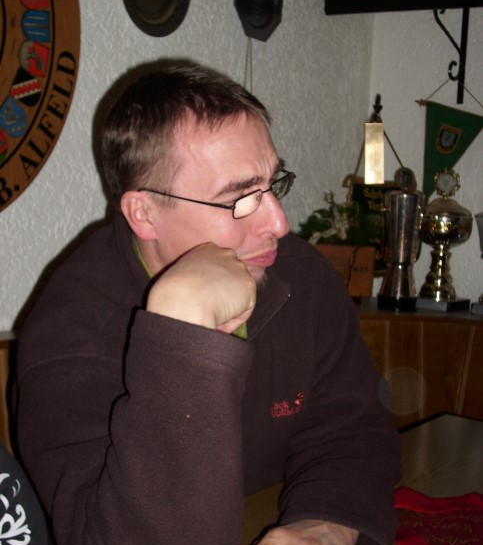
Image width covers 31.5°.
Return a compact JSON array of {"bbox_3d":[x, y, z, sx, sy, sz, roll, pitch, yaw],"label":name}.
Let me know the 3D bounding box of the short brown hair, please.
[{"bbox_3d":[-0.064,-0.151,0.970,0.197,0.165,0.165,11,20,27],"label":"short brown hair"}]

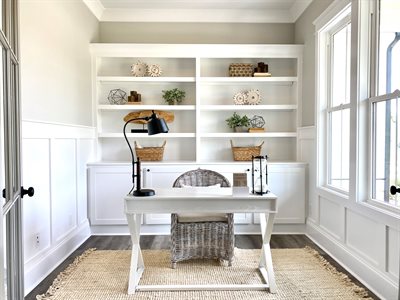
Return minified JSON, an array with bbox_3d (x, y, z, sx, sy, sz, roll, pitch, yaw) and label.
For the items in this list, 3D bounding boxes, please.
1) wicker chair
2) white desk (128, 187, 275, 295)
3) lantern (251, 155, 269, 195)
[{"bbox_3d":[0.006,0.666,3.151,0.610,0.895,0.630,0,2,-5],"label":"wicker chair"},{"bbox_3d":[0.006,0.751,2.643,1.200,0.760,0.550,0,2,-1],"label":"white desk"},{"bbox_3d":[0.513,0.212,2.567,0.150,0.325,0.150,0,2,-1],"label":"lantern"}]

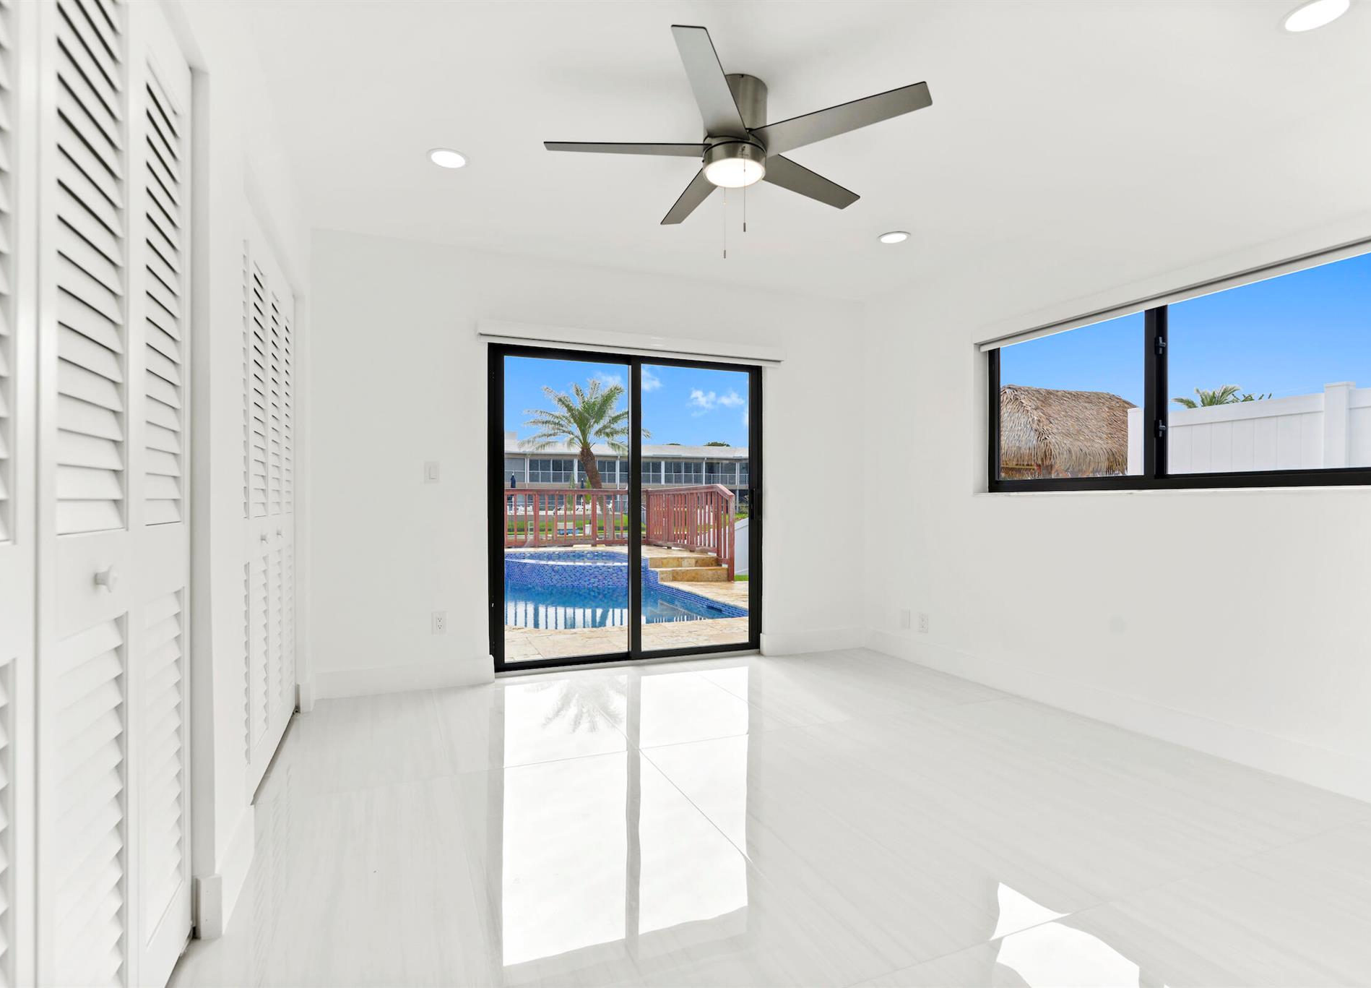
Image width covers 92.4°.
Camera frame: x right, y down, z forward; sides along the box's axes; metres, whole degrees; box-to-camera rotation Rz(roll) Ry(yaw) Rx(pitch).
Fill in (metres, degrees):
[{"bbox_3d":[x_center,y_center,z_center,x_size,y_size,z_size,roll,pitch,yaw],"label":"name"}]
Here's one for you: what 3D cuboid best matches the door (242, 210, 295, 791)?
[{"bbox_3d":[-1.661,0.041,2.603,0.040,2.034,1.235,0,0,-23],"label":"door"}]

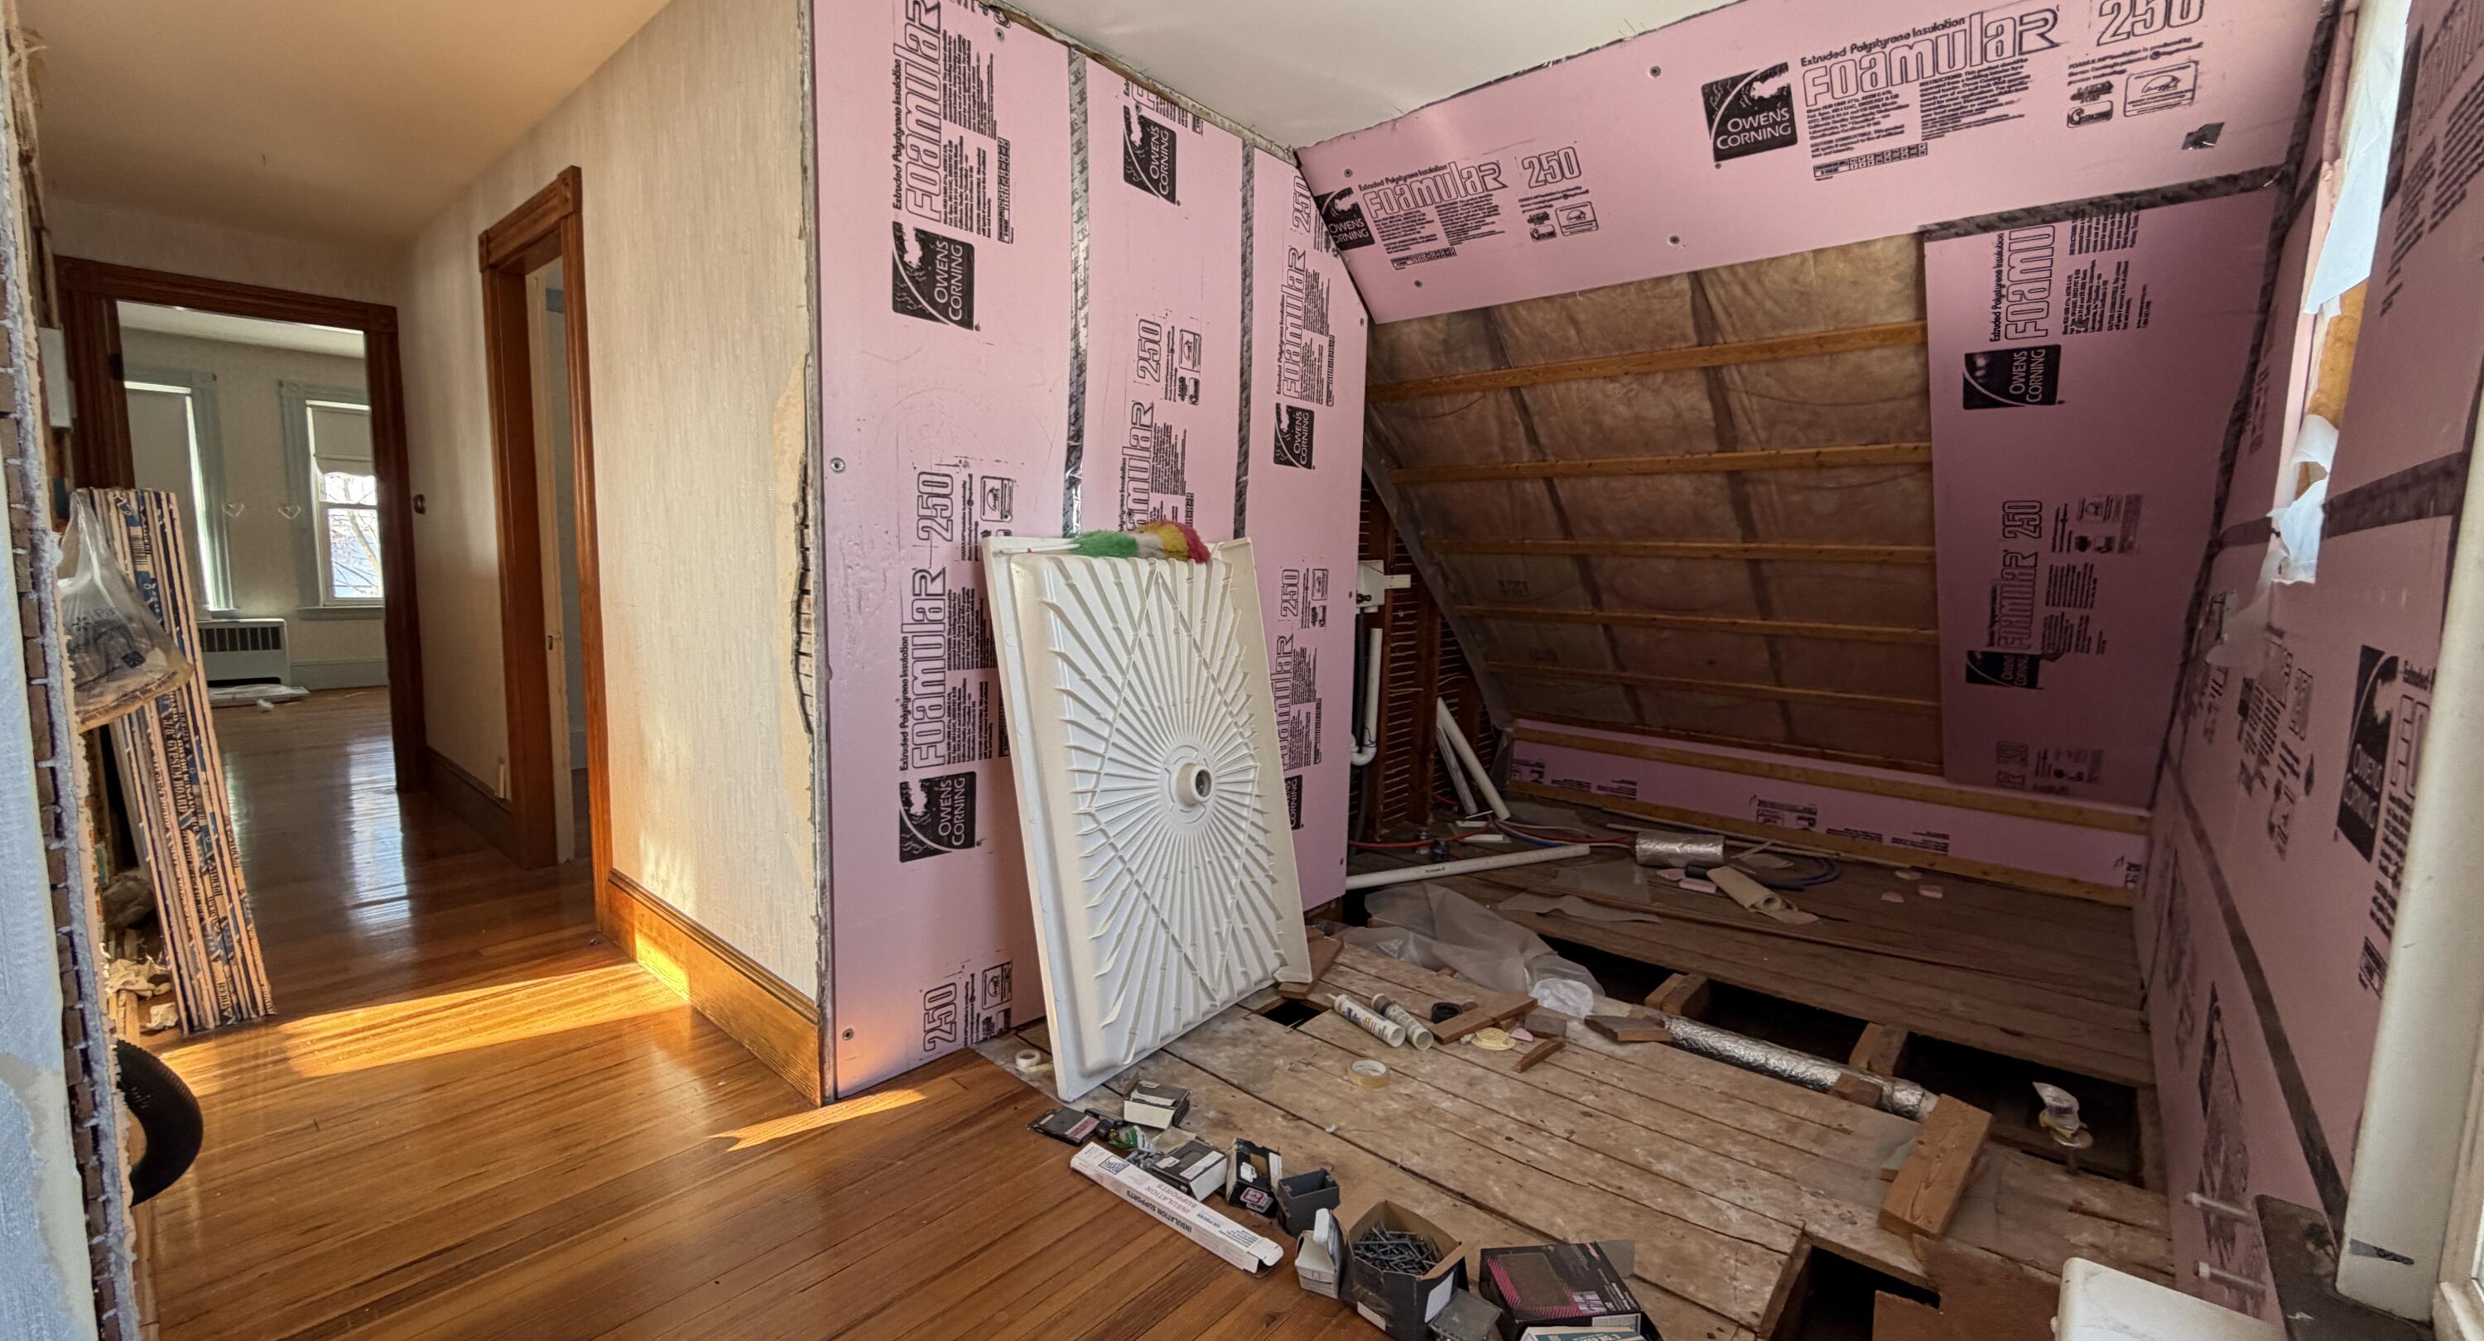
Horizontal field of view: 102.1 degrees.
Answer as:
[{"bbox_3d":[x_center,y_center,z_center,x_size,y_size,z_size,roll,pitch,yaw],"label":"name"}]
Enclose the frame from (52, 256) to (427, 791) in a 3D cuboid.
[{"bbox_3d":[-4.020,-0.475,4.122,0.110,2.130,0.975,7,9,40],"label":"frame"}]

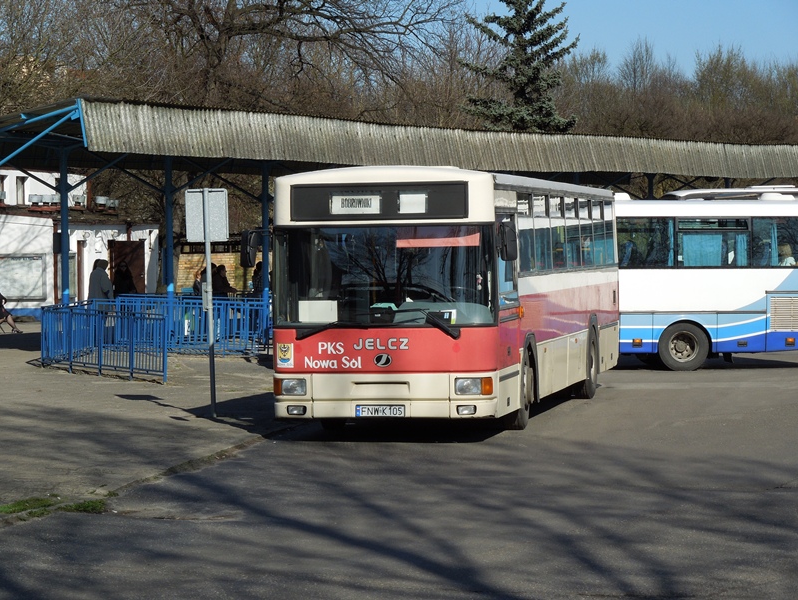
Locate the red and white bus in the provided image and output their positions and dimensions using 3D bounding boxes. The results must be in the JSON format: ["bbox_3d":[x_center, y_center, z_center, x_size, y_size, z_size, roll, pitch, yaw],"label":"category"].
[{"bbox_3d":[0.944,-0.095,35.194,2.460,3.000,12.100,-1,1,11],"label":"red and white bus"}]

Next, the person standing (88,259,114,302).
[{"bbox_3d":[-6.186,0.062,57.001,0.420,1.750,0.540,-2,2,-41],"label":"person standing"}]

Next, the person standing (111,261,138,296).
[{"bbox_3d":[-5.899,0.032,59.000,0.500,1.720,0.380,-1,1,11],"label":"person standing"}]

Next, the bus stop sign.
[{"bbox_3d":[-2.261,-0.996,32.354,0.490,0.620,0.050,-2,1,11],"label":"bus stop sign"}]

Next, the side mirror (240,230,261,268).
[{"bbox_3d":[-1.607,-0.546,29.616,0.200,0.400,0.150,0,1,20],"label":"side mirror"}]

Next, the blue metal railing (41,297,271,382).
[{"bbox_3d":[-4.292,0.584,47.612,4.000,1.040,12.000,-1,1,-5],"label":"blue metal railing"}]

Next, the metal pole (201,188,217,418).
[{"bbox_3d":[-2.213,0.038,32.326,0.065,2.700,0.065,-2,1,11],"label":"metal pole"}]

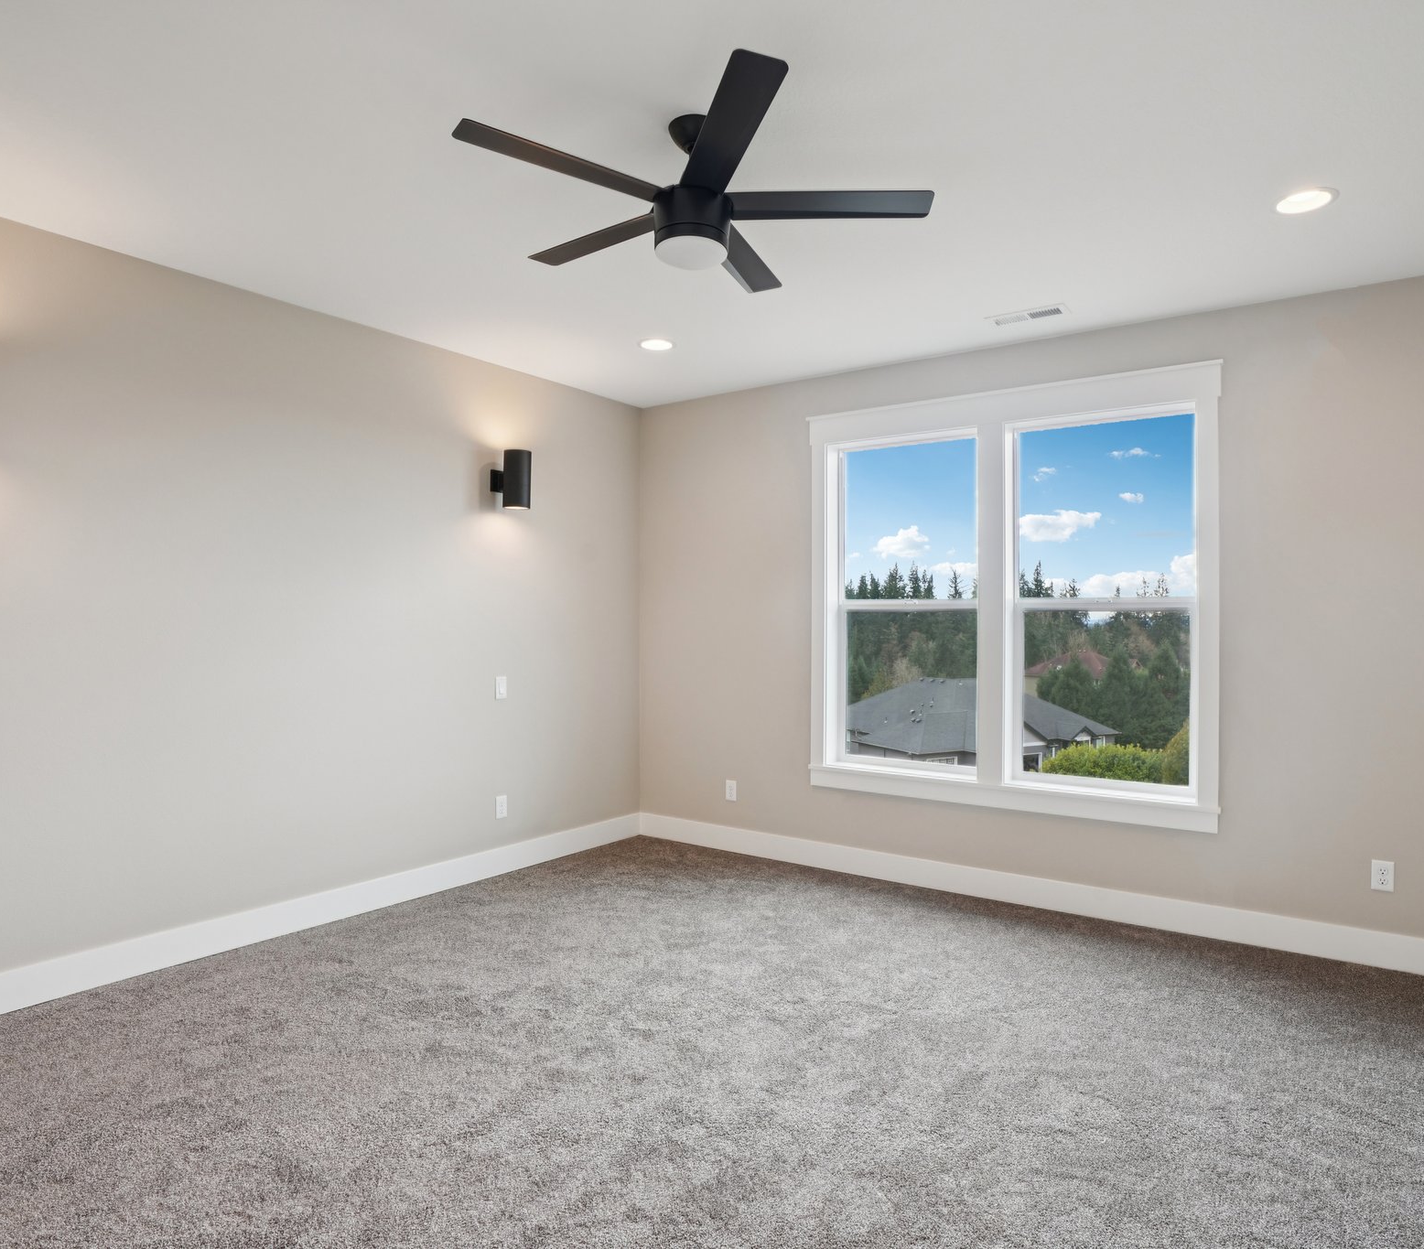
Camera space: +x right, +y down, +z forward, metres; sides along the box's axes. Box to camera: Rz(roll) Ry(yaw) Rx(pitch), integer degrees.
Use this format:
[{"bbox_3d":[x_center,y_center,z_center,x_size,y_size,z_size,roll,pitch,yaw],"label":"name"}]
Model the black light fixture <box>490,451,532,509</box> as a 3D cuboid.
[{"bbox_3d":[-1.056,-0.762,4.422,0.214,0.304,0.136,0,0,39],"label":"black light fixture"}]

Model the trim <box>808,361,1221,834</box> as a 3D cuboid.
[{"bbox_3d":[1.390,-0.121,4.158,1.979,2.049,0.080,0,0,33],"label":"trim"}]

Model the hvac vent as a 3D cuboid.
[{"bbox_3d":[1.411,-1.369,3.715,0.335,0.014,0.145,0,0,33],"label":"hvac vent"}]

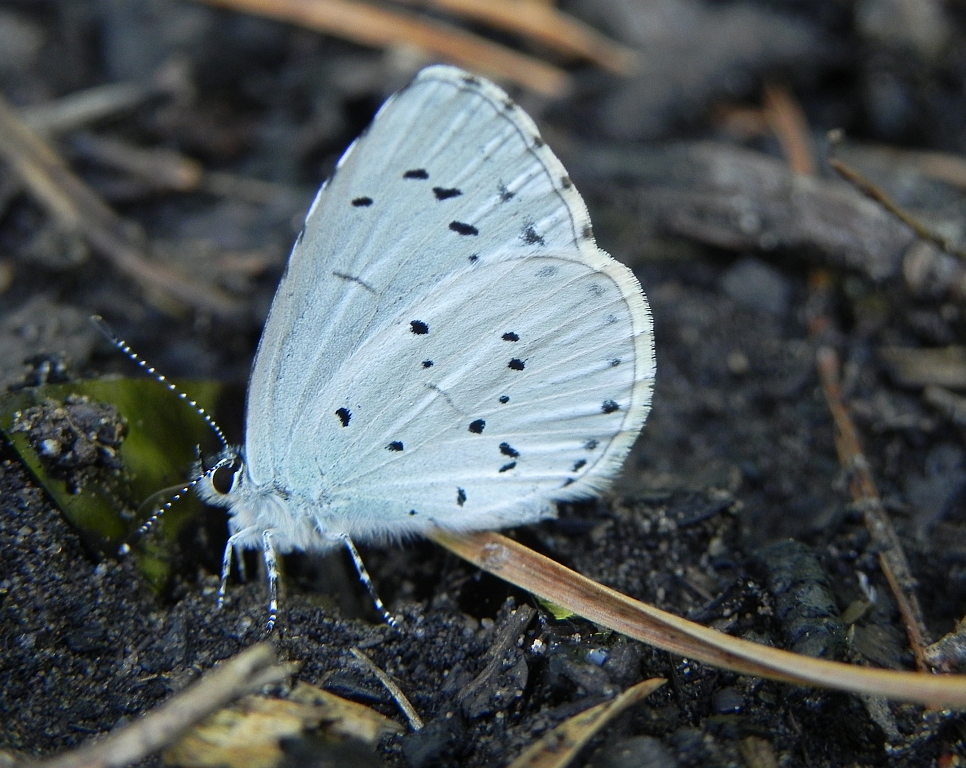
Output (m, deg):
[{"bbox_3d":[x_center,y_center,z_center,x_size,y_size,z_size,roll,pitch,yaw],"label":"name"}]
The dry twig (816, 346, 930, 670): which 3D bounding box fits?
[{"bbox_3d":[0.014,0.004,0.103,0.002,0.001,0.025,0,25,-1],"label":"dry twig"}]

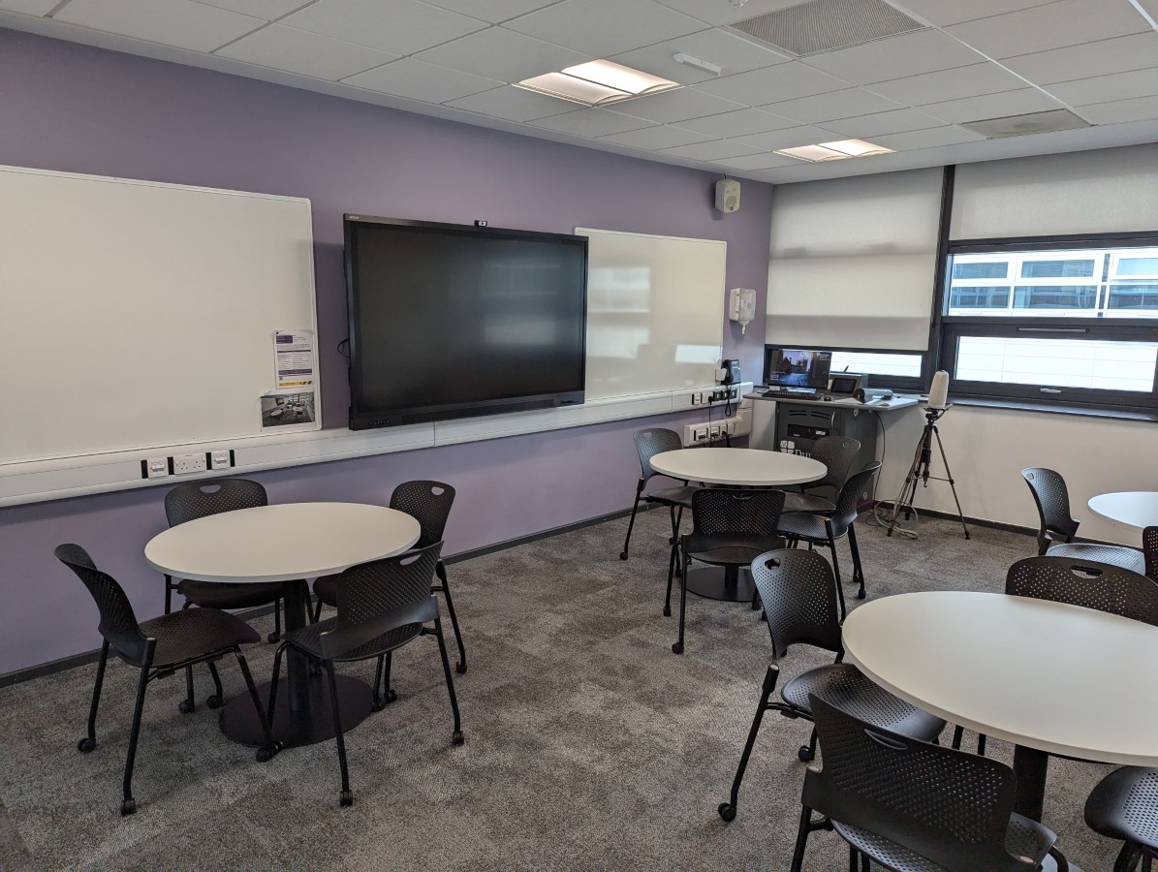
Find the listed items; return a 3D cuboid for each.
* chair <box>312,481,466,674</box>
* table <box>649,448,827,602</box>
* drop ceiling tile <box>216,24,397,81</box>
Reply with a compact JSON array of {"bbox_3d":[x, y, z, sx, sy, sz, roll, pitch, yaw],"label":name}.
[{"bbox_3d":[-0.832,0.652,3.555,0.530,0.826,0.590,8,12,40],"label":"chair"},{"bbox_3d":[0.919,0.520,4.753,1.000,0.740,1.000,0,9,0],"label":"table"},{"bbox_3d":[-1.178,-1.669,3.504,0.571,0.025,0.592,10,13,44],"label":"drop ceiling tile"}]

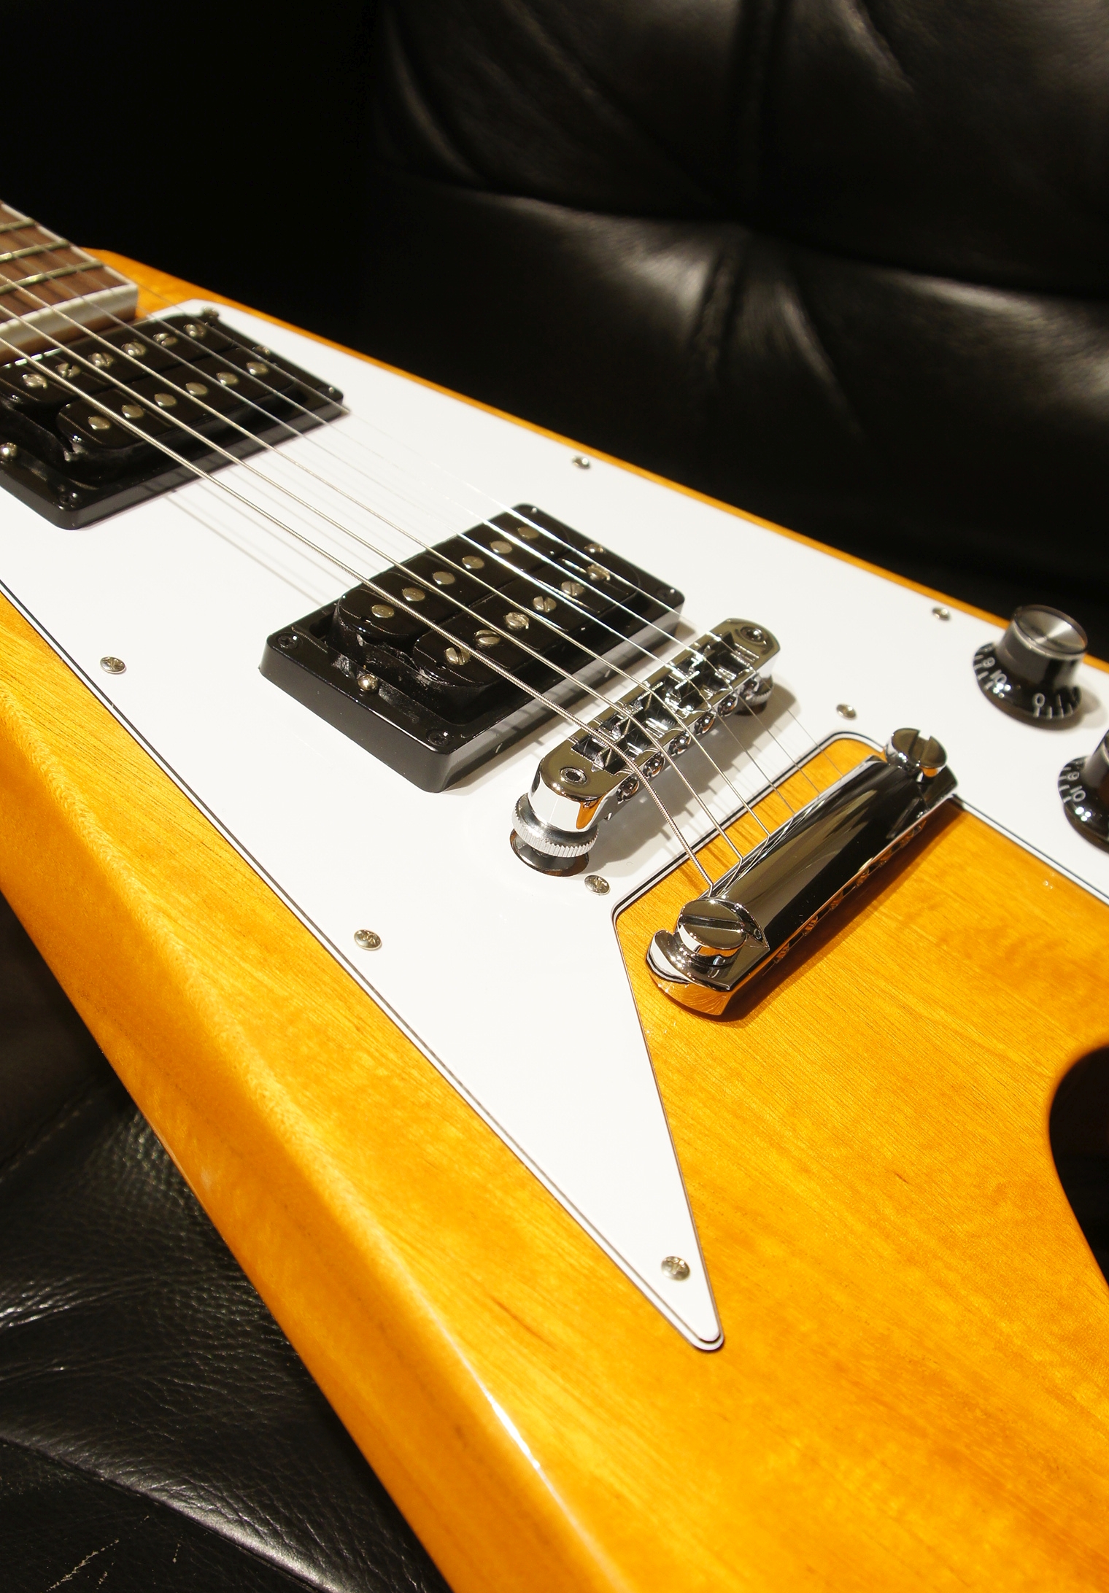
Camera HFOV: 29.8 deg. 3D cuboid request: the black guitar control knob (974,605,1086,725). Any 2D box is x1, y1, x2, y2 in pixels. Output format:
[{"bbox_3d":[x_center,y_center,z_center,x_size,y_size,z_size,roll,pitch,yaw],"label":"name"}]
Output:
[{"bbox_3d":[0.107,-0.030,0.461,0.026,0.017,0.026,34,39,18],"label":"black guitar control knob"}]

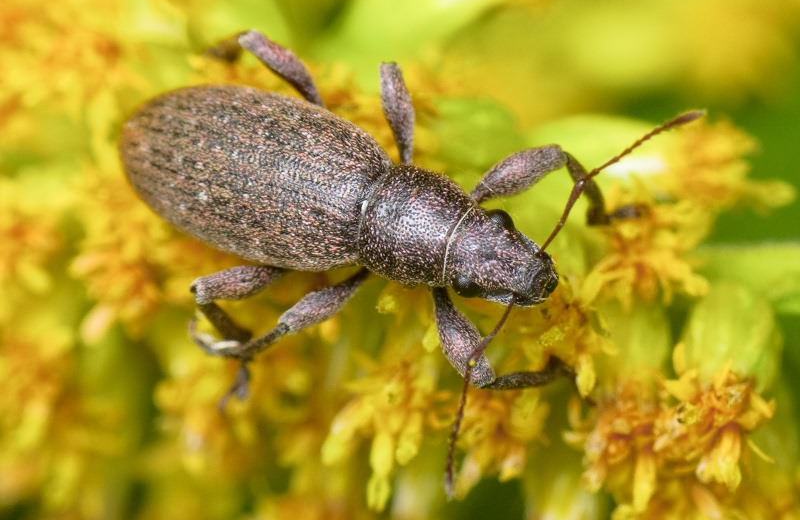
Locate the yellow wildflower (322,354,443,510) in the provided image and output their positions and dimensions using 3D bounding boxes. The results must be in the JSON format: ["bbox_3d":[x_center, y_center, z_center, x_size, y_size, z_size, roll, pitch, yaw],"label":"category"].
[{"bbox_3d":[0.000,0.004,0.066,0.002,0.003,0.002,0,20,0],"label":"yellow wildflower"}]

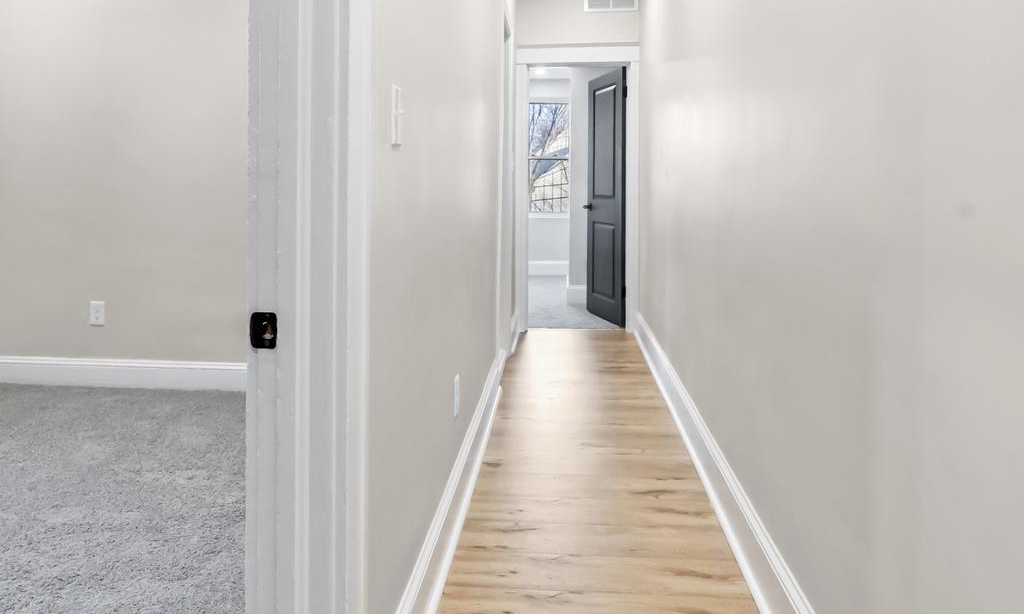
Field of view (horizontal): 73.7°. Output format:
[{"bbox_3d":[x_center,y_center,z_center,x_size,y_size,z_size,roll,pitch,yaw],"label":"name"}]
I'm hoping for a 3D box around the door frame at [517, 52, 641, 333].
[{"bbox_3d":[0.531,-0.892,5.340,0.920,2.170,0.160,0,5,4],"label":"door frame"}]

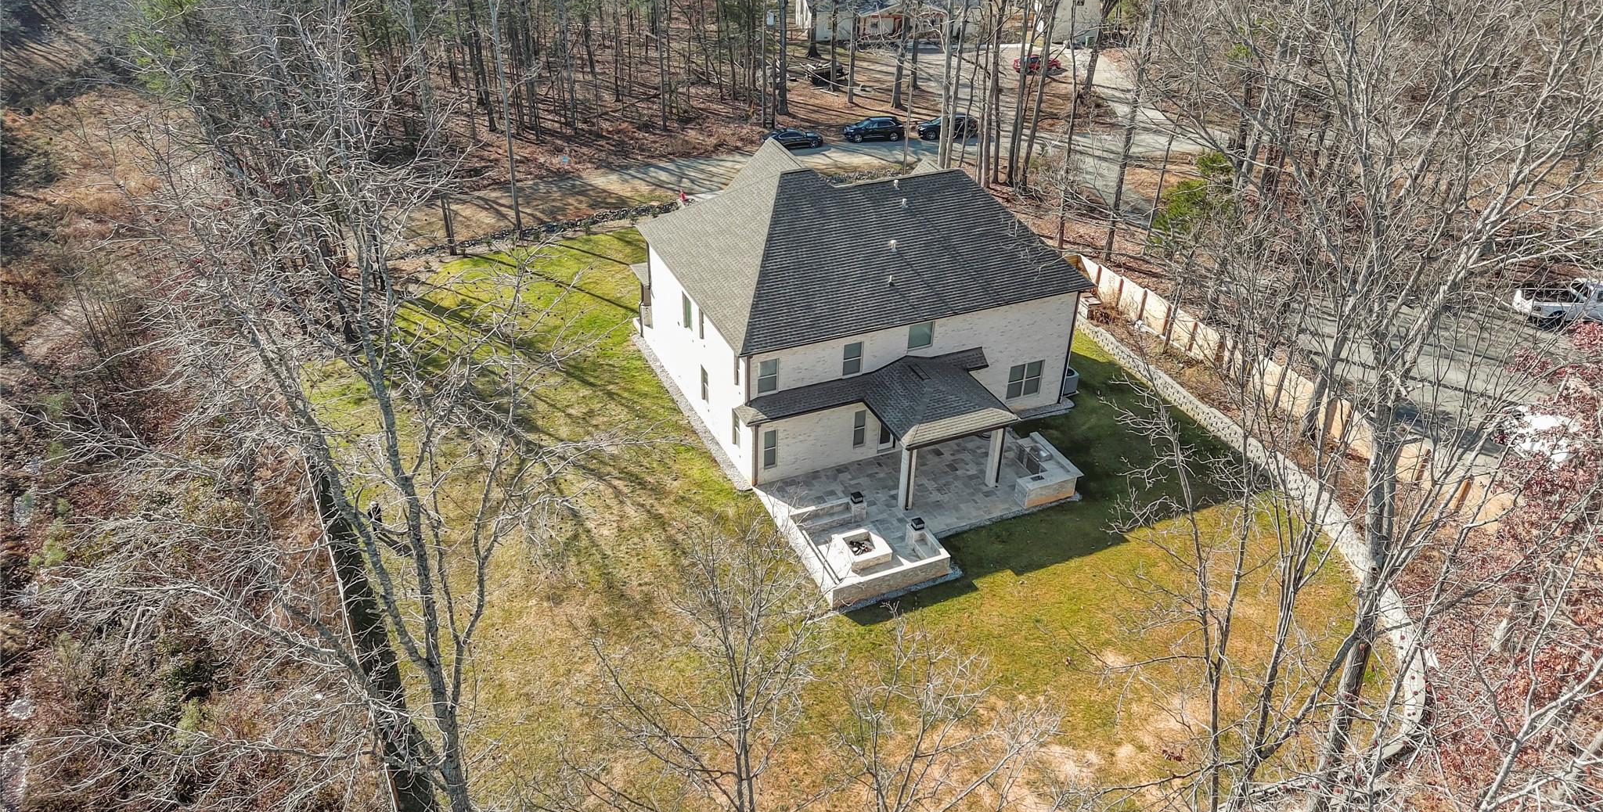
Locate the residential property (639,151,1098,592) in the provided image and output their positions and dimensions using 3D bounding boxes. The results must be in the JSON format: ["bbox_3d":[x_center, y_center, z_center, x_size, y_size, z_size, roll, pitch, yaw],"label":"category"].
[{"bbox_3d":[3.794,-4.656,45.819,16.400,11.250,22.800,-12,34,-21],"label":"residential property"}]

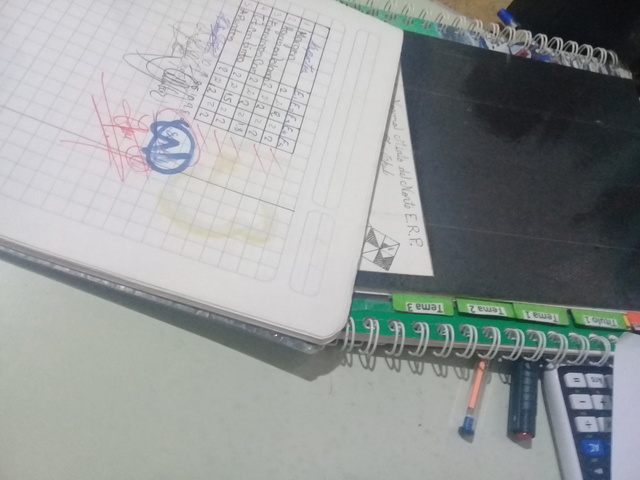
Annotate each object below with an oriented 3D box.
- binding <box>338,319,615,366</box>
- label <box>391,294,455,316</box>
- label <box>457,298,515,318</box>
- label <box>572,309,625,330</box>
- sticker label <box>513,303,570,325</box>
[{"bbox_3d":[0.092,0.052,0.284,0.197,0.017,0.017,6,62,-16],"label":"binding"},{"bbox_3d":[0.050,0.031,0.274,0.033,0.002,0.009,6,62,-16],"label":"label"},{"bbox_3d":[0.083,0.034,0.284,0.033,0.002,0.008,7,62,-16],"label":"label"},{"bbox_3d":[0.149,0.042,0.303,0.035,0.002,0.009,7,62,-16],"label":"label"},{"bbox_3d":[0.114,0.038,0.293,0.033,0.002,0.009,8,61,-15],"label":"sticker label"}]

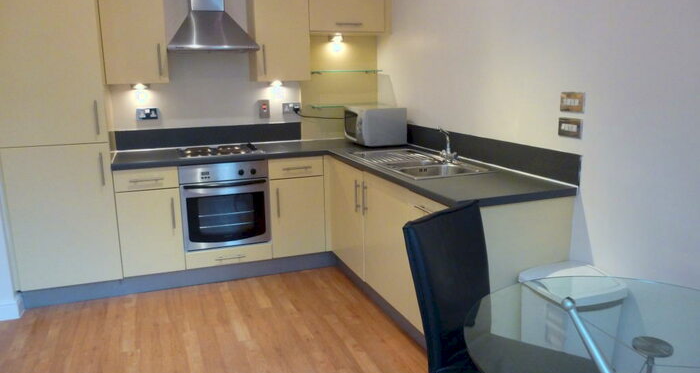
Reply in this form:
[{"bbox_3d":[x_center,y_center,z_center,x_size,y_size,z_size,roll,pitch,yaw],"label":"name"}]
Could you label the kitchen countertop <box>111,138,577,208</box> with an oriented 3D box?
[{"bbox_3d":[-0.333,-0.104,3.040,2.081,0.040,2.322,-5,13,-20],"label":"kitchen countertop"}]

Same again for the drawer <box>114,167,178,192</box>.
[{"bbox_3d":[-1.393,-0.090,3.476,0.390,0.139,0.460,-5,13,-21],"label":"drawer"}]

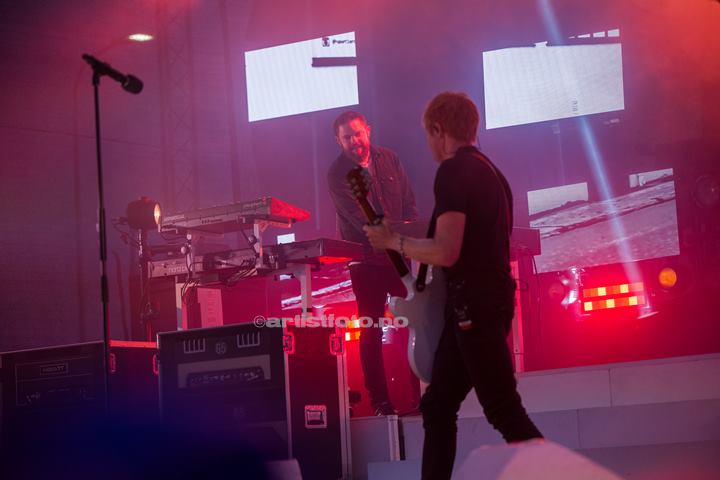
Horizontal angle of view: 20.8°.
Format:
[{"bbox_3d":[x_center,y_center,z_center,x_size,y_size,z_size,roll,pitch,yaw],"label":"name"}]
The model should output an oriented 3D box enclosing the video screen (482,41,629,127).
[{"bbox_3d":[1.355,-1.104,13.635,1.031,0.556,0.090,-7,-9,26],"label":"video screen"}]

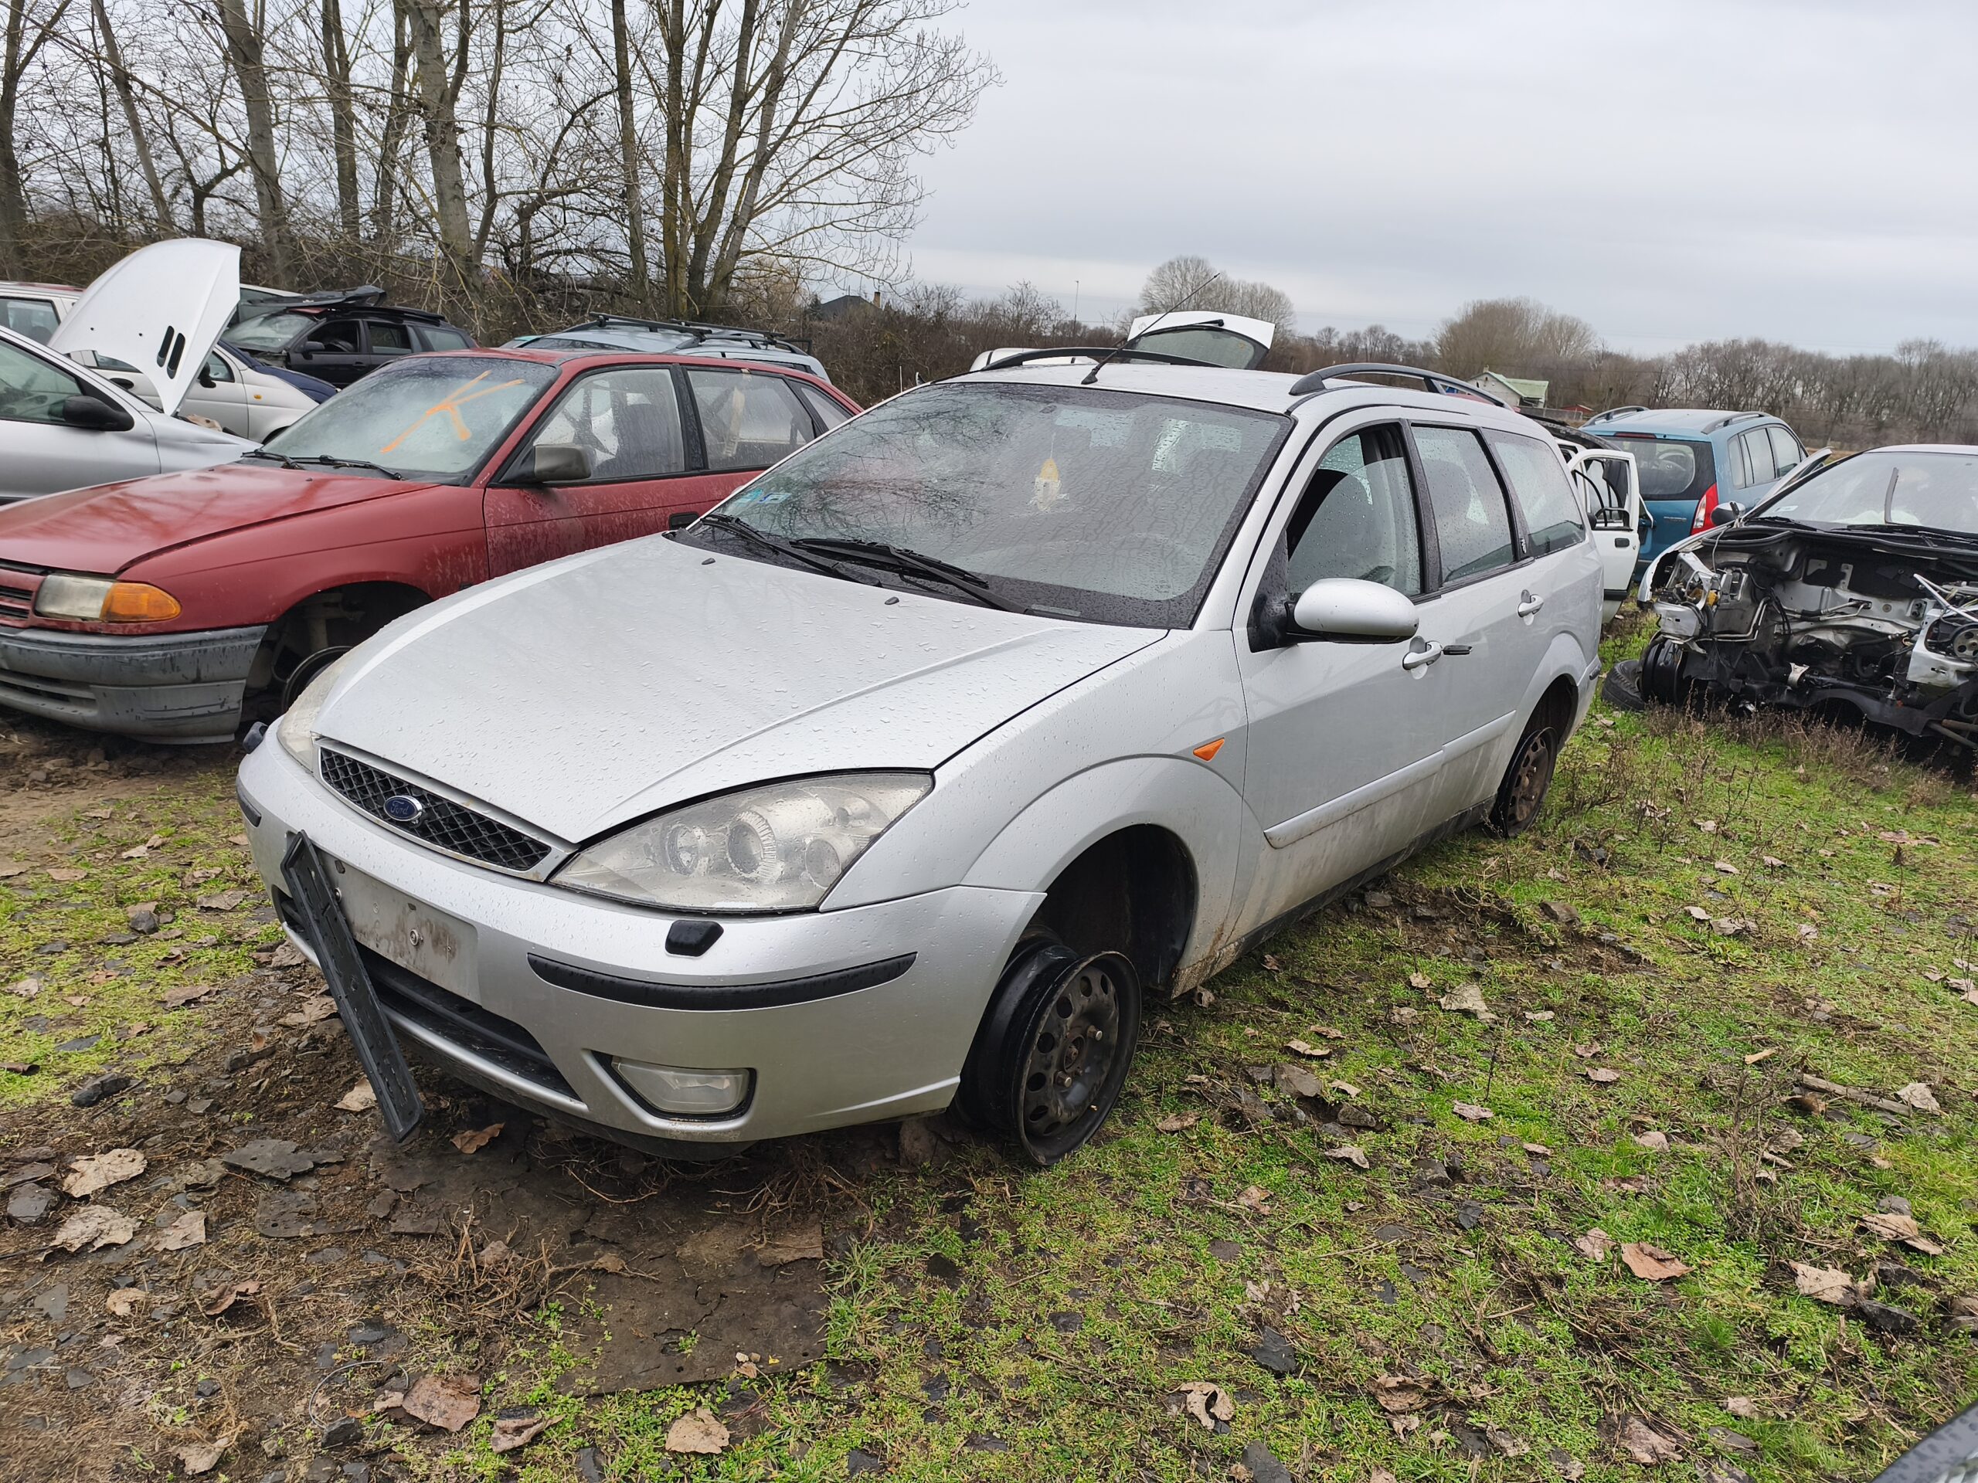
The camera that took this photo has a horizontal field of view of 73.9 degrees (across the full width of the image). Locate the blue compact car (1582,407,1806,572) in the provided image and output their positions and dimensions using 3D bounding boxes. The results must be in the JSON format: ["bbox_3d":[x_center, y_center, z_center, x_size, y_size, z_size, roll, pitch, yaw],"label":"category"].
[{"bbox_3d":[6.636,-2.288,12.409,1.700,1.540,4.300,17,20,42],"label":"blue compact car"}]

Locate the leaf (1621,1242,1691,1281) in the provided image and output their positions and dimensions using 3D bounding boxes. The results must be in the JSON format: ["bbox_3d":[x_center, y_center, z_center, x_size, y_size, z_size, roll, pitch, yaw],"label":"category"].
[{"bbox_3d":[1.108,0.870,2.204,0.112,0.025,0.094,-1,16,-18],"label":"leaf"}]

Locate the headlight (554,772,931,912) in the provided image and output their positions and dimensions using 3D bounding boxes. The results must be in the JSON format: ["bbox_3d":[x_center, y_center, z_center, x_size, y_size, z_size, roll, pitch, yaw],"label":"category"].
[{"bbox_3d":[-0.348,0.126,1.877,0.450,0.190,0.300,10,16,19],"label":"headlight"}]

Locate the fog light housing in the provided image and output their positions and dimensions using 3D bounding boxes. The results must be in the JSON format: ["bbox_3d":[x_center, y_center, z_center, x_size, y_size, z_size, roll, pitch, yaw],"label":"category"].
[{"bbox_3d":[-0.427,0.486,1.873,0.225,0.090,0.090,10,16,20],"label":"fog light housing"}]

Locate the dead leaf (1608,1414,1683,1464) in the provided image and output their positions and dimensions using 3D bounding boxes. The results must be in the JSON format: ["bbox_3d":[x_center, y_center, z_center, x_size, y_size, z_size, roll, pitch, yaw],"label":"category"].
[{"bbox_3d":[0.903,0.961,1.810,0.093,0.020,0.085,13,17,29],"label":"dead leaf"}]

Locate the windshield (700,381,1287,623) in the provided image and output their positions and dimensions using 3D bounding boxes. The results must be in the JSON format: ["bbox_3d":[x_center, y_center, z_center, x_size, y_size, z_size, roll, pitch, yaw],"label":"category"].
[{"bbox_3d":[-0.015,-0.630,3.099,1.470,0.130,0.910,15,48,36],"label":"windshield"}]

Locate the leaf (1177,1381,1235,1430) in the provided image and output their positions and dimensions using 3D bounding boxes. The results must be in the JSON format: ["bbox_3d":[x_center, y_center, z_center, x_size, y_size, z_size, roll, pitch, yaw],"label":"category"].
[{"bbox_3d":[0.286,0.863,1.712,0.065,0.030,0.072,-8,19,-36],"label":"leaf"}]

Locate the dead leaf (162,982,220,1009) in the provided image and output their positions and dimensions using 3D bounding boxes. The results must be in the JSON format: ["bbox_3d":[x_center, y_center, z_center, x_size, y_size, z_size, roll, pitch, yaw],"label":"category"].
[{"bbox_3d":[-1.613,0.509,2.636,0.072,0.020,0.099,11,16,25],"label":"dead leaf"}]

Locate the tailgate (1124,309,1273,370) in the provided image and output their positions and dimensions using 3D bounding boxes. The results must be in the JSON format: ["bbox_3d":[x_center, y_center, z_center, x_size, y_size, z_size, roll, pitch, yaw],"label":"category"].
[{"bbox_3d":[1.665,-3.070,10.300,1.170,0.300,0.920,10,51,17],"label":"tailgate"}]

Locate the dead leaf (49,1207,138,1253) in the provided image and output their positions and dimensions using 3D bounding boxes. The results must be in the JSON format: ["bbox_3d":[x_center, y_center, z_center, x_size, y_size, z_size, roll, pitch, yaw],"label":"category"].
[{"bbox_3d":[-1.302,0.717,1.928,0.102,0.025,0.126,1,15,-11],"label":"dead leaf"}]

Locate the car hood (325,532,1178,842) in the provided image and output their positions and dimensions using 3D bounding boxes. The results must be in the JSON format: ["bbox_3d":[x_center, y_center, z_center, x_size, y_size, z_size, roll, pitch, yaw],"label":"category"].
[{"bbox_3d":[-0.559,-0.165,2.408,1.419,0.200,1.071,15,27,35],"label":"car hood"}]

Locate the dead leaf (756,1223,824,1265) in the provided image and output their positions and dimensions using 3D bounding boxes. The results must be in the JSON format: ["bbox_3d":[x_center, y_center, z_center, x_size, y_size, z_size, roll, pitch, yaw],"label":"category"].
[{"bbox_3d":[-0.315,0.807,2.098,0.113,0.012,0.089,0,16,-15],"label":"dead leaf"}]

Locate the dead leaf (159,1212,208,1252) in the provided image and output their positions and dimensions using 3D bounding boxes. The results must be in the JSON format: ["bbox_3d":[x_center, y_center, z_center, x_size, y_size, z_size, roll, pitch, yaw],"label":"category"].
[{"bbox_3d":[-1.188,0.722,1.936,0.062,0.020,0.090,-5,17,-29],"label":"dead leaf"}]

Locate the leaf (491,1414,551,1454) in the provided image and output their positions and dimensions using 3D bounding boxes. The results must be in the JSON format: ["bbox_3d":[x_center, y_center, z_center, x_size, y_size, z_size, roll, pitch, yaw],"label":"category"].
[{"bbox_3d":[-0.591,0.874,1.659,0.072,0.025,0.055,-2,17,-24],"label":"leaf"}]

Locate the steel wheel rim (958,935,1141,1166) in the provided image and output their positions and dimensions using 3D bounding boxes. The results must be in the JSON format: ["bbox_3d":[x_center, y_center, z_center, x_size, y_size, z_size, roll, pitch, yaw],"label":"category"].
[{"bbox_3d":[0.113,0.556,2.425,0.152,0.396,0.396,16,19,34],"label":"steel wheel rim"}]

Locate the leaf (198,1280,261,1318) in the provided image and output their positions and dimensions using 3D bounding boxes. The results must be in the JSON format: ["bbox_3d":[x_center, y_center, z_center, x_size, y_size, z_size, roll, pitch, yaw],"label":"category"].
[{"bbox_3d":[-1.089,0.798,1.891,0.076,0.035,0.069,-8,19,-36],"label":"leaf"}]

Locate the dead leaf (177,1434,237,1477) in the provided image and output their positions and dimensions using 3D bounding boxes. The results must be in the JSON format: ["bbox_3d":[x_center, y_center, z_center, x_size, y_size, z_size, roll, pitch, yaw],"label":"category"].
[{"bbox_3d":[-0.971,0.886,1.633,0.055,0.020,0.062,-9,20,-40],"label":"dead leaf"}]

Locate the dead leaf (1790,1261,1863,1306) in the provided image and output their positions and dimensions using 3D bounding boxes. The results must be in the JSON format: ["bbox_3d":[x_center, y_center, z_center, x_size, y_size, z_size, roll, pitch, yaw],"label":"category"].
[{"bbox_3d":[1.390,0.900,2.182,0.104,0.022,0.109,9,16,14],"label":"dead leaf"}]

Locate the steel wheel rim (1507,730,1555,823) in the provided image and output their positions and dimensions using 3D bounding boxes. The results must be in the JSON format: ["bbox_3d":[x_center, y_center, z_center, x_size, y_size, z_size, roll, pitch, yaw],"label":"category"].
[{"bbox_3d":[1.753,0.120,4.418,0.152,0.396,0.396,19,21,35],"label":"steel wheel rim"}]

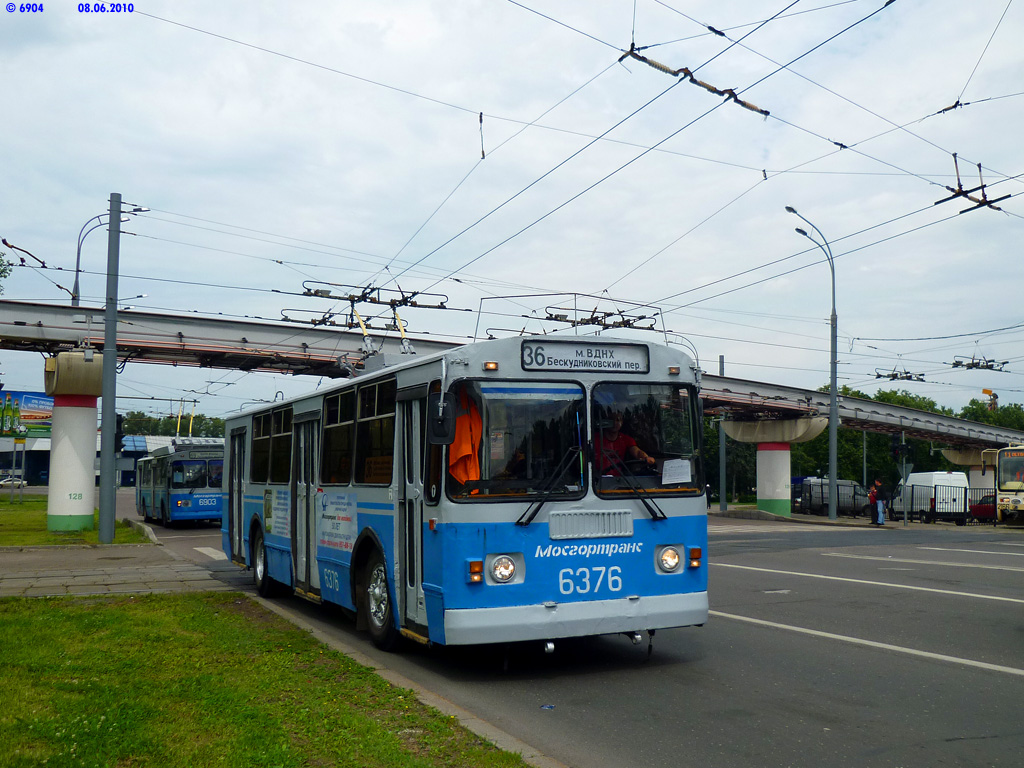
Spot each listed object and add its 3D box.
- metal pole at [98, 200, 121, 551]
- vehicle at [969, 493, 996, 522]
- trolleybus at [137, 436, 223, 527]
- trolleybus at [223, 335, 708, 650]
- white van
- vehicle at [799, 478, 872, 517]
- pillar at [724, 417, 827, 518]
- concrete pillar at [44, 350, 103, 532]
[{"bbox_3d":[-10.617,-0.506,24.300,0.330,9.320,0.330,3,-7,-32],"label":"metal pole"},{"bbox_3d":[24.003,6.232,46.076,1.660,1.440,4.000,1,-6,-9],"label":"vehicle"},{"bbox_3d":[-13.777,4.196,38.726,2.500,3.200,11.900,3,-7,-27],"label":"trolleybus"},{"bbox_3d":[-1.908,1.589,13.331,2.530,3.150,11.950,3,-7,-26],"label":"trolleybus"},{"bbox_3d":[20.594,5.716,46.192,1.970,2.500,4.900,1,-6,-9],"label":"white van"},{"bbox_3d":[19.113,6.521,52.883,4.800,2.050,1.920,1,-6,-8],"label":"vehicle"},{"bbox_3d":[12.998,4.188,45.752,1.500,4.850,5.000,4,-7,-32],"label":"pillar"},{"bbox_3d":[-14.190,1.976,29.786,1.550,5.450,4.500,4,-7,-32],"label":"concrete pillar"}]

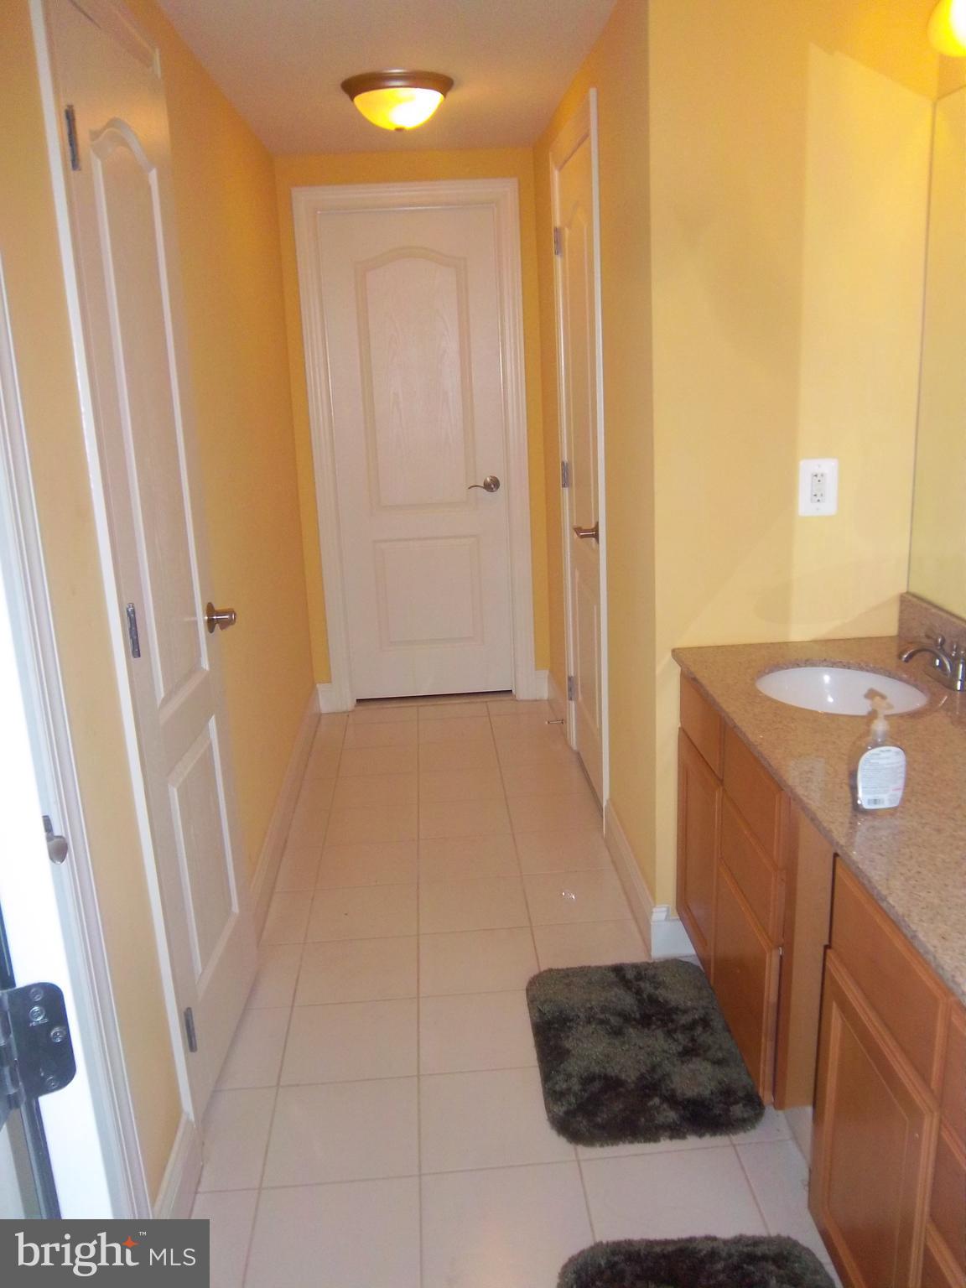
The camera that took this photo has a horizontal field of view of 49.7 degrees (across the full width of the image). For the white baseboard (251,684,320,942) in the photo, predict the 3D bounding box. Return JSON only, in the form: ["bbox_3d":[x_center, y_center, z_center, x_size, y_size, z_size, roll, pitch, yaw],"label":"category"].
[{"bbox_3d":[-0.675,0.487,3.707,0.020,0.140,1.870,-3,16,-3],"label":"white baseboard"}]

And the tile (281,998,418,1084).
[{"bbox_3d":[-0.298,0.915,2.398,0.301,0.010,0.281,-3,16,-3],"label":"tile"}]

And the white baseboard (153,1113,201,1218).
[{"bbox_3d":[-0.554,0.990,1.897,0.020,0.140,0.285,-3,16,-3],"label":"white baseboard"}]

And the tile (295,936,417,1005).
[{"bbox_3d":[-0.315,0.839,2.672,0.301,0.010,0.281,-3,16,-3],"label":"tile"}]

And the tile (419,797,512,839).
[{"bbox_3d":[-0.063,0.598,3.548,0.306,0.010,0.286,-3,16,-3],"label":"tile"}]

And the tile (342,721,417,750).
[{"bbox_3d":[-0.416,0.379,4.303,0.302,0.010,0.290,-3,16,-3],"label":"tile"}]

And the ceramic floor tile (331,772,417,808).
[{"bbox_3d":[-0.389,0.539,3.810,0.306,0.010,0.286,-3,16,-3],"label":"ceramic floor tile"}]

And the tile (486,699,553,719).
[{"bbox_3d":[0.166,0.285,4.589,0.282,0.010,0.186,-3,16,-3],"label":"tile"}]

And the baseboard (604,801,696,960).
[{"bbox_3d":[0.464,0.643,2.959,0.122,0.142,0.650,-3,16,-3],"label":"baseboard"}]

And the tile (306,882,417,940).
[{"bbox_3d":[-0.333,0.762,2.947,0.301,0.010,0.281,-3,16,-3],"label":"tile"}]

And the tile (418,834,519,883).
[{"bbox_3d":[-0.045,0.670,3.244,0.303,0.010,0.284,-3,16,-3],"label":"tile"}]

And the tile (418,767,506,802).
[{"bbox_3d":[-0.081,0.515,3.785,0.301,0.010,0.281,-3,16,-3],"label":"tile"}]

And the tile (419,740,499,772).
[{"bbox_3d":[-0.098,0.439,4.059,0.301,0.010,0.281,-3,16,-3],"label":"tile"}]

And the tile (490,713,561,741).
[{"bbox_3d":[0.180,0.348,4.361,0.282,0.010,0.284,-3,16,-3],"label":"tile"}]

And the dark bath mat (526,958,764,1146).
[{"bbox_3d":[0.346,0.898,2.356,0.453,0.028,0.606,-3,16,-3],"label":"dark bath mat"}]

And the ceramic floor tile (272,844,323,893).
[{"bbox_3d":[-0.571,0.708,3.249,0.124,0.010,0.286,-3,16,-3],"label":"ceramic floor tile"}]

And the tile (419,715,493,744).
[{"bbox_3d":[-0.115,0.365,4.347,0.303,0.010,0.284,-3,16,-3],"label":"tile"}]

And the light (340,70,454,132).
[{"bbox_3d":[-0.245,-1.562,3.035,0.324,0.124,0.324,-3,16,-3],"label":"light"}]

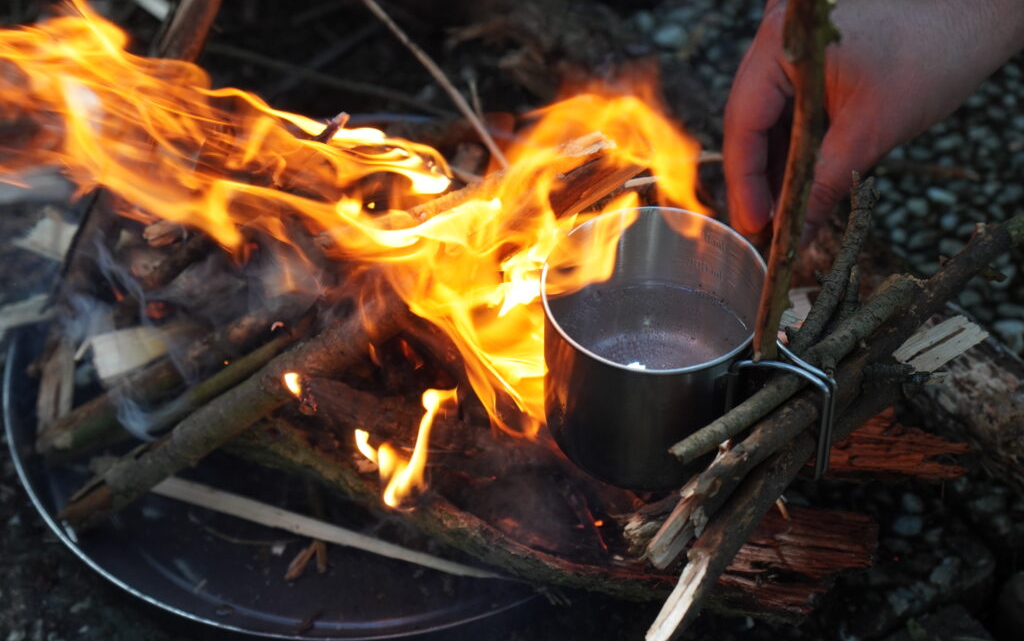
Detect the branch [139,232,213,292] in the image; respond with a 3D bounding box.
[{"bbox_3d":[-0.142,-0.027,1.274,0.029,0.016,0.017,-24,51,-20],"label":"branch"}]

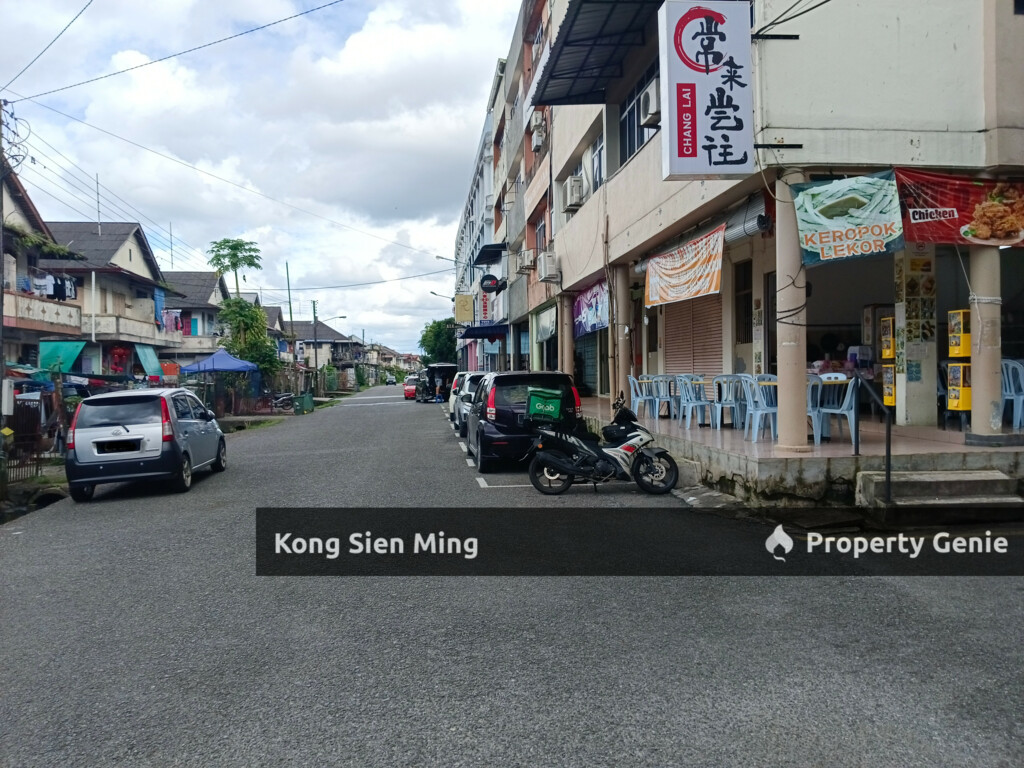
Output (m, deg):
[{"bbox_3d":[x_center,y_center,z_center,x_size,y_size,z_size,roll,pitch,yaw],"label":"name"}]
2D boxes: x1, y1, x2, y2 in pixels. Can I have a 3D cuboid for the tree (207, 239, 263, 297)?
[{"bbox_3d":[-13.094,-2.743,35.095,2.650,8.300,2.650,-1,1,-7],"label":"tree"}]

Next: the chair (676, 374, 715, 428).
[{"bbox_3d":[2.900,0.288,11.750,0.520,0.840,0.440,-1,1,-11],"label":"chair"}]

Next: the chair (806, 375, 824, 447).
[{"bbox_3d":[3.602,0.317,9.200,0.470,0.880,0.500,0,1,9],"label":"chair"}]

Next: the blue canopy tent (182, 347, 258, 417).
[{"bbox_3d":[-14.221,-0.143,36.200,3.000,3.100,3.000,-1,1,-12],"label":"blue canopy tent"}]

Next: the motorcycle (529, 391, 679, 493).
[{"bbox_3d":[1.079,0.738,9.120,1.900,1.240,0.700,-1,1,-3],"label":"motorcycle"}]

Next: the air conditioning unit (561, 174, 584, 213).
[{"bbox_3d":[1.399,-4.405,17.100,0.340,0.680,0.820,-1,1,-7],"label":"air conditioning unit"}]

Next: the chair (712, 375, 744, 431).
[{"bbox_3d":[3.442,0.293,11.816,0.450,0.860,0.500,-1,1,3],"label":"chair"}]

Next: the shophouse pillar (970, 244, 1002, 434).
[{"bbox_3d":[5.807,-0.894,9.050,0.320,3.060,0.320,-1,1,-7],"label":"shophouse pillar"}]

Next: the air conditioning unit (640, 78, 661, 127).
[{"bbox_3d":[2.246,-4.313,11.391,0.290,0.540,0.800,-1,1,-7],"label":"air conditioning unit"}]

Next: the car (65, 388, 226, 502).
[{"bbox_3d":[-5.580,0.815,11.650,1.500,1.530,3.580,-3,1,-10],"label":"car"}]

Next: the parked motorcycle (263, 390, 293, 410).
[{"bbox_3d":[-12.298,0.872,38.700,1.900,1.050,0.700,-1,1,-10],"label":"parked motorcycle"}]

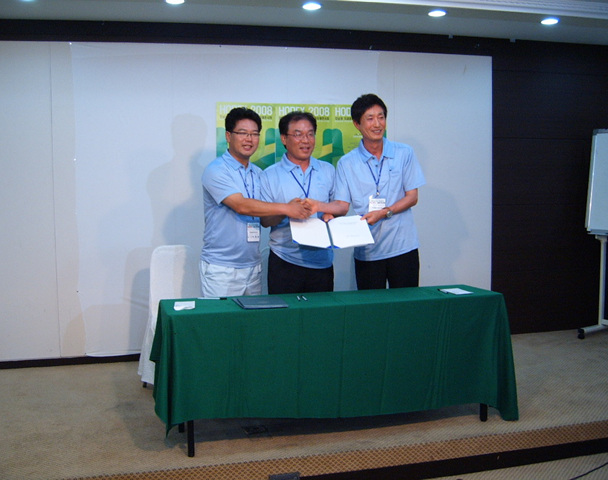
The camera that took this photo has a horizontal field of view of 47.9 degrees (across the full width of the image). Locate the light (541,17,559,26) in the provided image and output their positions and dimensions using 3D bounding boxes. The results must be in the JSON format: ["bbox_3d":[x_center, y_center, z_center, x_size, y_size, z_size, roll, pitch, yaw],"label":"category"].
[{"bbox_3d":[1.820,-1.622,5.072,0.130,0.045,0.130,-2,4,-13],"label":"light"}]

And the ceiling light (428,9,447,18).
[{"bbox_3d":[0.947,-1.606,4.851,0.130,0.045,0.130,-1,4,0],"label":"ceiling light"}]

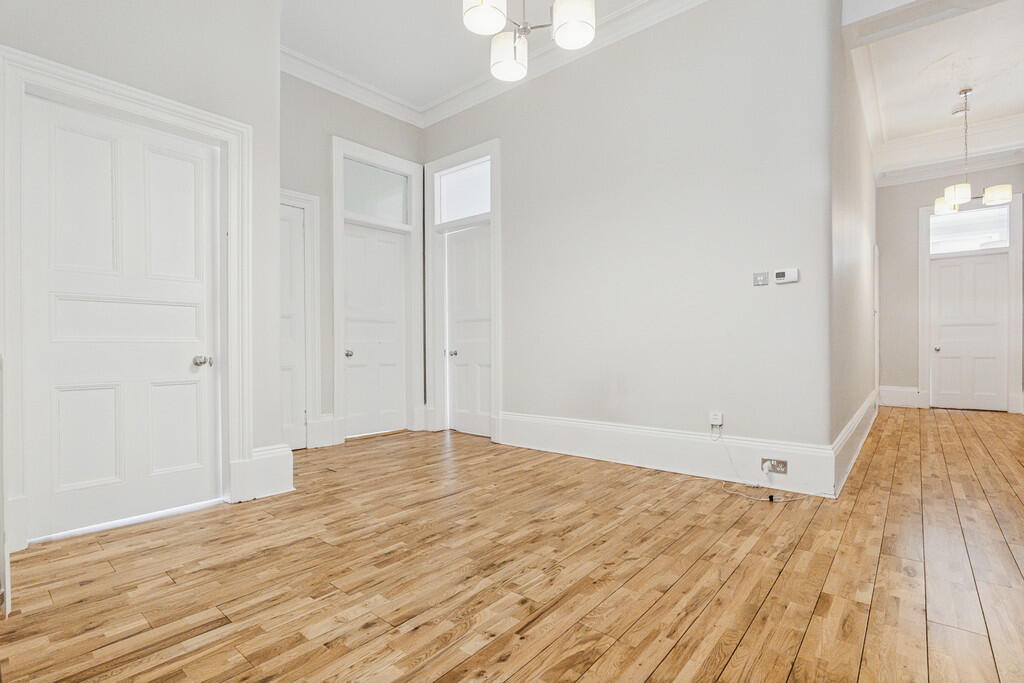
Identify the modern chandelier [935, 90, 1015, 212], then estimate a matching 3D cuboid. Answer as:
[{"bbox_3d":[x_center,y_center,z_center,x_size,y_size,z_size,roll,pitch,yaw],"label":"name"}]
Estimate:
[{"bbox_3d":[4.900,-2.065,4.870,0.610,1.220,0.620,0,0,41],"label":"modern chandelier"}]

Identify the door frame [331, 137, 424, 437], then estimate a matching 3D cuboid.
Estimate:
[{"bbox_3d":[-1.410,-0.491,4.798,0.140,2.970,1.040,0,0,44],"label":"door frame"}]

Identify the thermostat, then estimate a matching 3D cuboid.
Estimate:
[{"bbox_3d":[1.811,-0.426,2.994,0.132,0.088,0.028,0,0,37],"label":"thermostat"}]

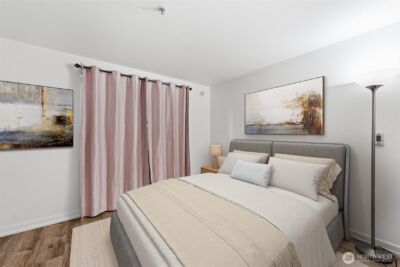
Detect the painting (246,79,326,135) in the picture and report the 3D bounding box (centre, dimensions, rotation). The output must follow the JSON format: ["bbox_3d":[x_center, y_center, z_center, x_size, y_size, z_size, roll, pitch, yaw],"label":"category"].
[{"bbox_3d":[1.293,-0.372,2.605,0.040,0.805,1.280,-1,1,-38],"label":"painting"}]

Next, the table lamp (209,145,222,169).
[{"bbox_3d":[0.363,0.511,3.505,0.310,0.530,0.310,0,1,0],"label":"table lamp"}]

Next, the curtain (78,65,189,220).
[{"bbox_3d":[-0.997,0.120,2.894,1.950,2.250,0.130,-1,1,-38],"label":"curtain"}]

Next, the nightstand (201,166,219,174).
[{"bbox_3d":[0.345,1.011,3.497,0.420,0.470,0.500,-1,1,-38],"label":"nightstand"}]

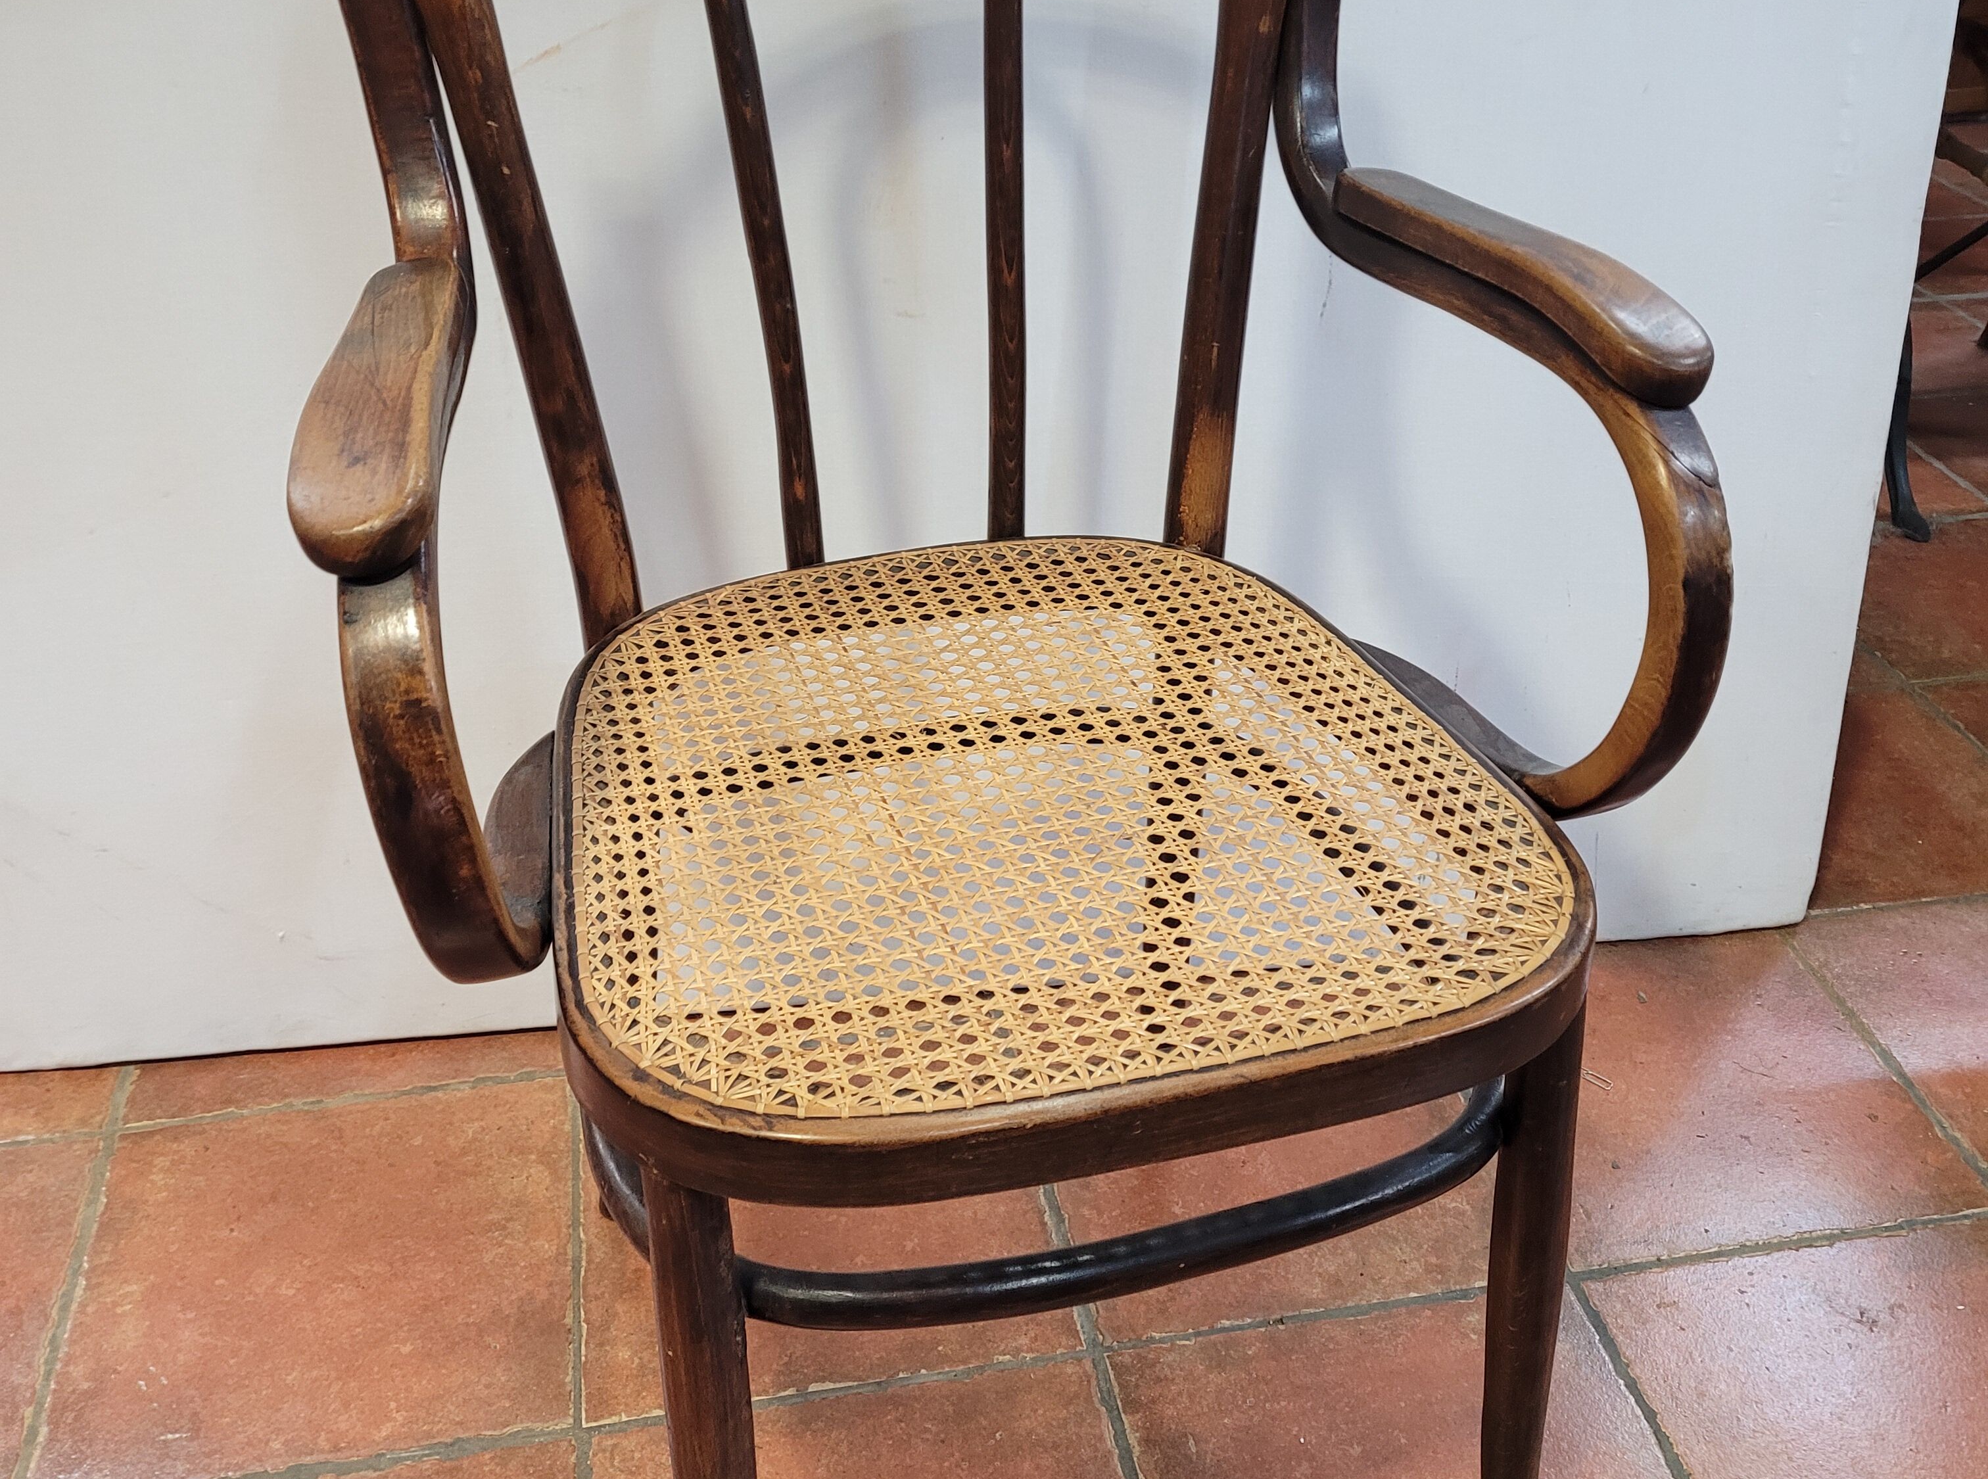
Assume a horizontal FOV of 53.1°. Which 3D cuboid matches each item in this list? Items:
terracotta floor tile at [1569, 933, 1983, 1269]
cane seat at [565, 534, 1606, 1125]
[{"bbox_3d":[0.494,0.249,1.431,0.306,0.010,0.306,-6,34,-9],"label":"terracotta floor tile"},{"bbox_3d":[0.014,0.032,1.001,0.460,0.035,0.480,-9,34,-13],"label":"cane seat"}]

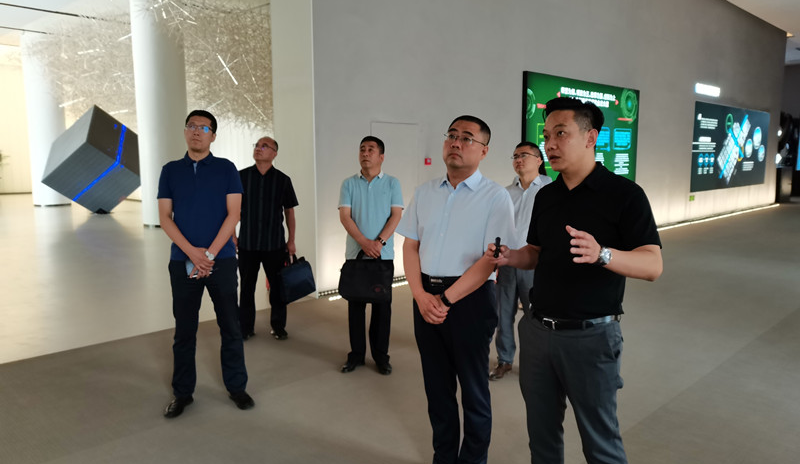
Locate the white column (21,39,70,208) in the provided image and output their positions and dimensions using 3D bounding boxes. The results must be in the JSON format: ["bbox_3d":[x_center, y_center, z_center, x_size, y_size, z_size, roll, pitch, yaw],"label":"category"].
[{"bbox_3d":[-11.278,-3.476,19.169,1.067,5.284,1.067,7,10,44],"label":"white column"}]

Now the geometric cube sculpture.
[{"bbox_3d":[-8.454,-1.963,16.888,1.812,1.812,1.812,-34,-46,16],"label":"geometric cube sculpture"}]

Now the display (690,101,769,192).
[{"bbox_3d":[9.550,-2.383,17.117,0.101,2.234,6.643,7,10,44],"label":"display"}]

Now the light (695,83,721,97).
[{"bbox_3d":[7.814,-3.571,15.158,0.081,0.211,1.812,7,10,44],"label":"light"}]

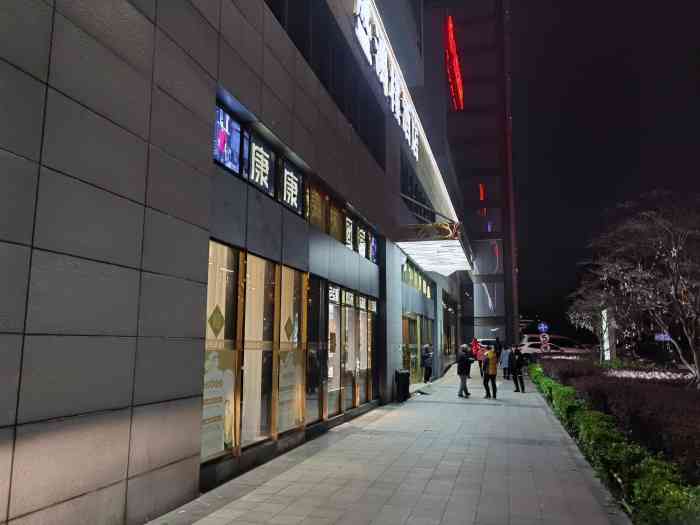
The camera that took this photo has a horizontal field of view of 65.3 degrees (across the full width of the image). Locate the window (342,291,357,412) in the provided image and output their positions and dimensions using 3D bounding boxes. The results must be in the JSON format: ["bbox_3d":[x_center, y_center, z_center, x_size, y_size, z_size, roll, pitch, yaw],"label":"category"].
[{"bbox_3d":[-0.006,1.898,11.970,0.100,2.550,1.100,-2,-9,16],"label":"window"}]

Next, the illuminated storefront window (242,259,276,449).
[{"bbox_3d":[-1.263,1.201,7.632,0.100,2.540,1.000,-2,-9,16],"label":"illuminated storefront window"}]

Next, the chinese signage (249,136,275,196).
[{"bbox_3d":[-1.370,-1.490,8.600,0.100,0.700,0.950,-2,-9,16],"label":"chinese signage"}]

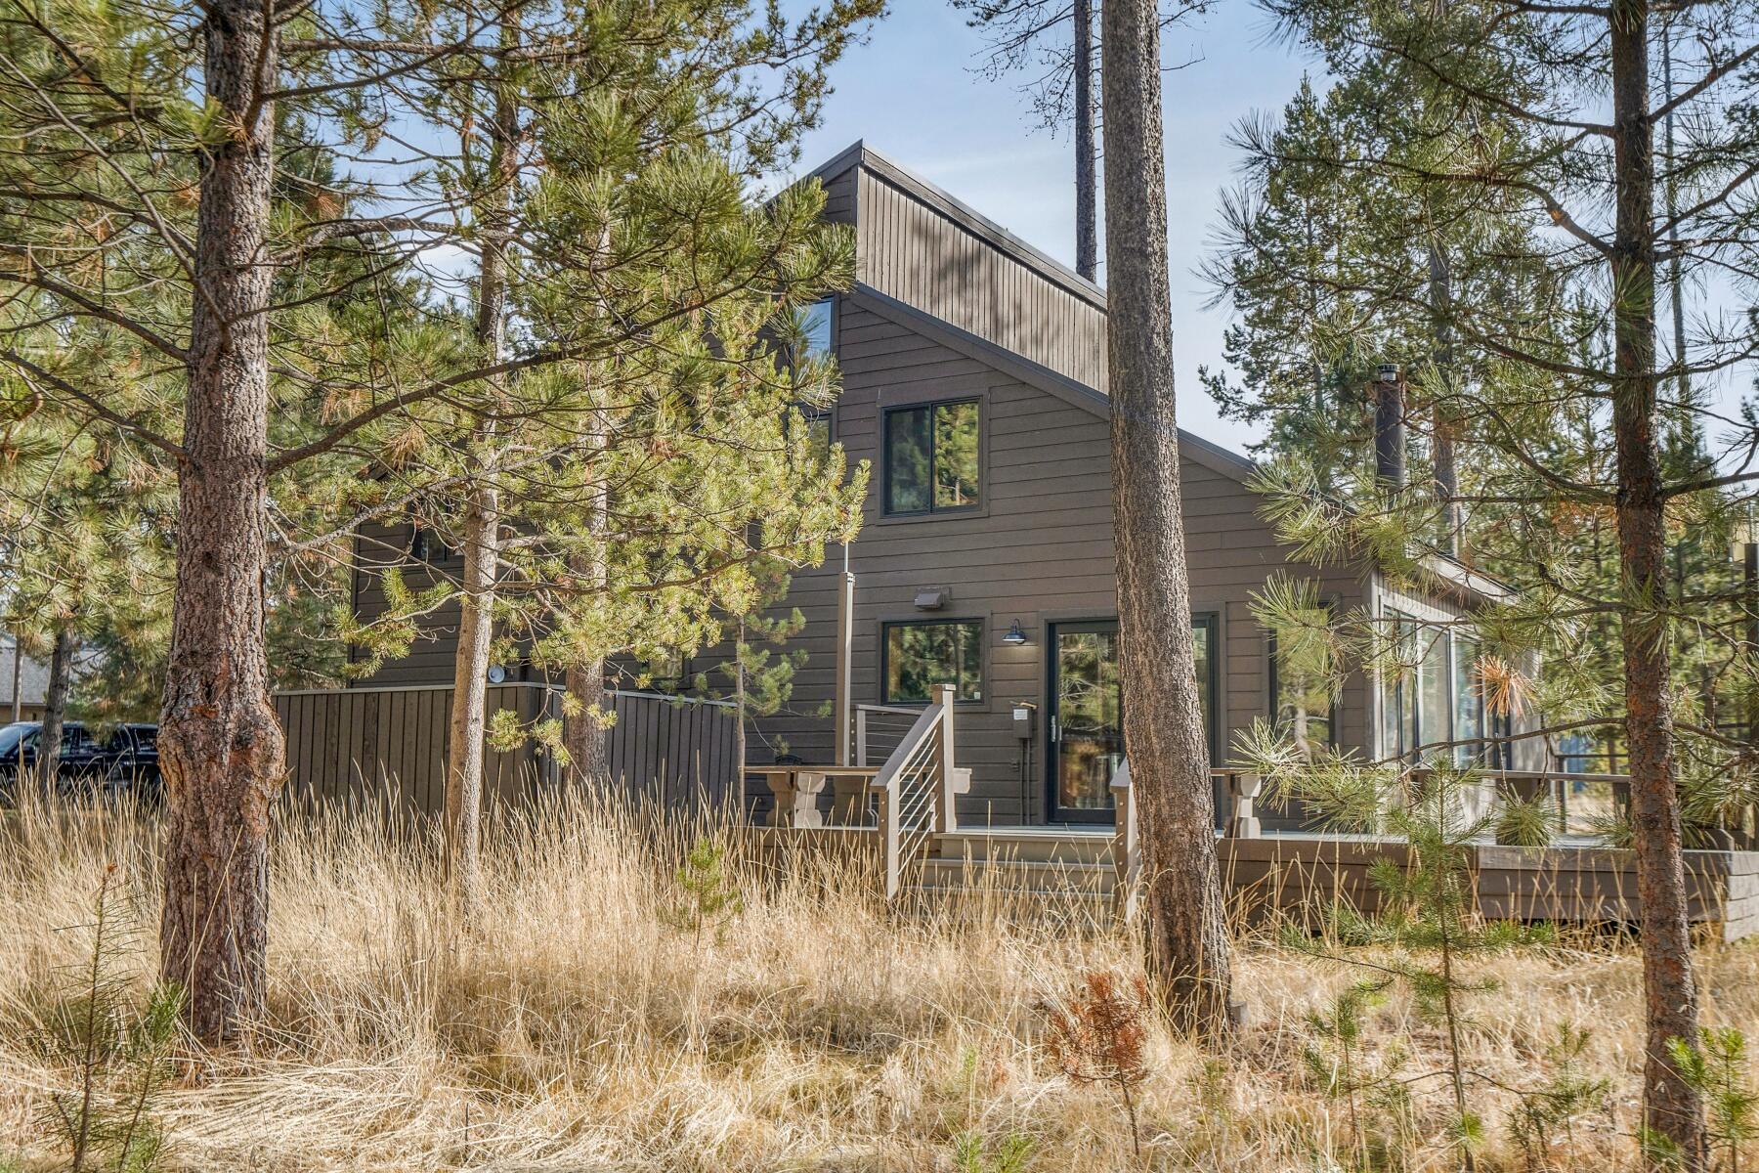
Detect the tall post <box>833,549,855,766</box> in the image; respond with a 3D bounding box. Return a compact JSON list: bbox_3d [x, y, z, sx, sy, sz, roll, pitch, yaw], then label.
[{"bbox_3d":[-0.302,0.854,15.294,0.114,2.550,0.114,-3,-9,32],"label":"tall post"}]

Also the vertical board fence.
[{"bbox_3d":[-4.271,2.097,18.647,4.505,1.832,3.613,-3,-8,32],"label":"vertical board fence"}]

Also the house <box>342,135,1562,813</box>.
[{"bbox_3d":[0.686,-0.667,22.159,14.157,7.880,7.277,-3,-8,32],"label":"house"}]

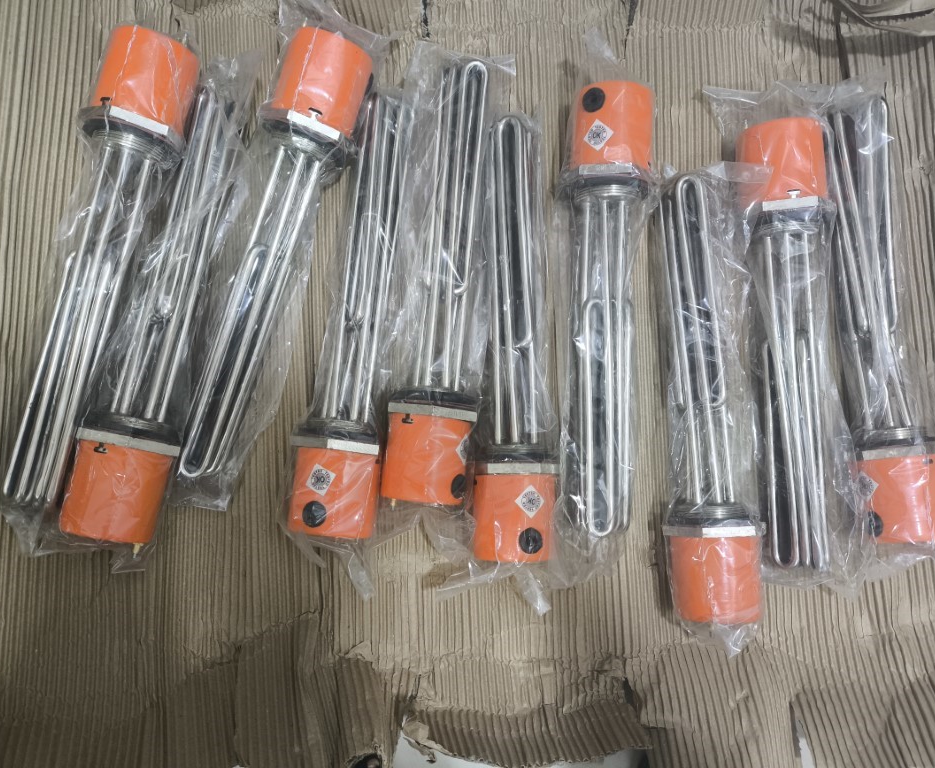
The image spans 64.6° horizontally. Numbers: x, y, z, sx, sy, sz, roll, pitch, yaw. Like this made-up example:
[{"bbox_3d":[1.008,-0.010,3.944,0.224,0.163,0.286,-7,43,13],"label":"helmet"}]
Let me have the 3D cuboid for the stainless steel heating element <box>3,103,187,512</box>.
[{"bbox_3d":[-0.316,-0.061,0.634,0.086,0.078,0.328,16,89,1],"label":"stainless steel heating element"}]

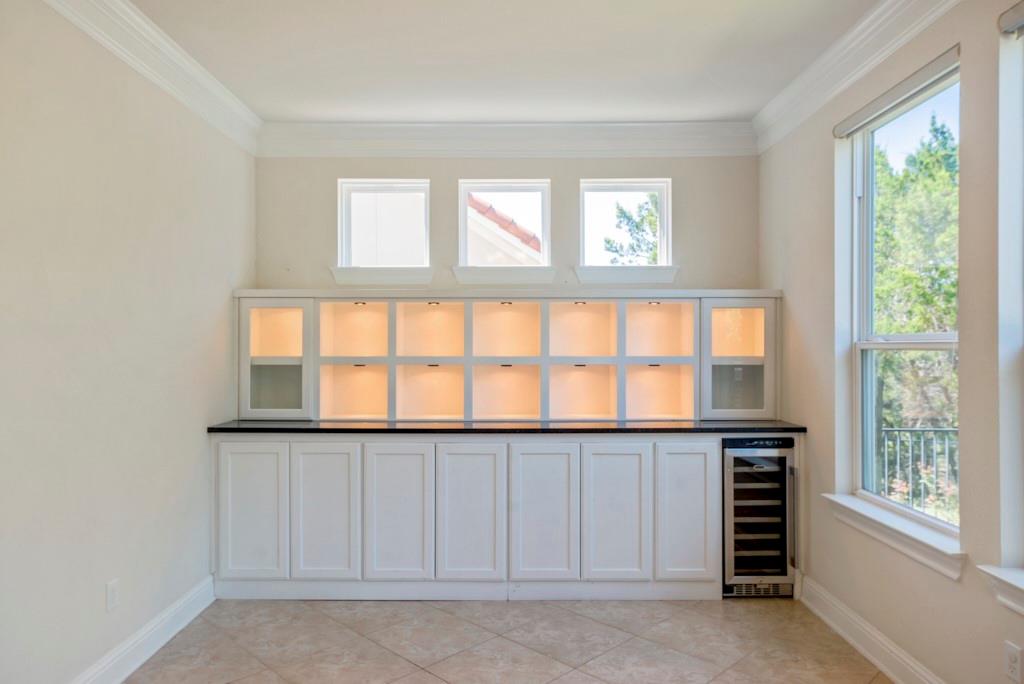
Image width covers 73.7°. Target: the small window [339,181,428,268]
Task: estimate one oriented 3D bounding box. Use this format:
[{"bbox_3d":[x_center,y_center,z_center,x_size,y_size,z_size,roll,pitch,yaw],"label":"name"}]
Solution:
[{"bbox_3d":[-0.802,-0.751,4.340,0.577,0.560,0.100,0,0,0],"label":"small window"}]

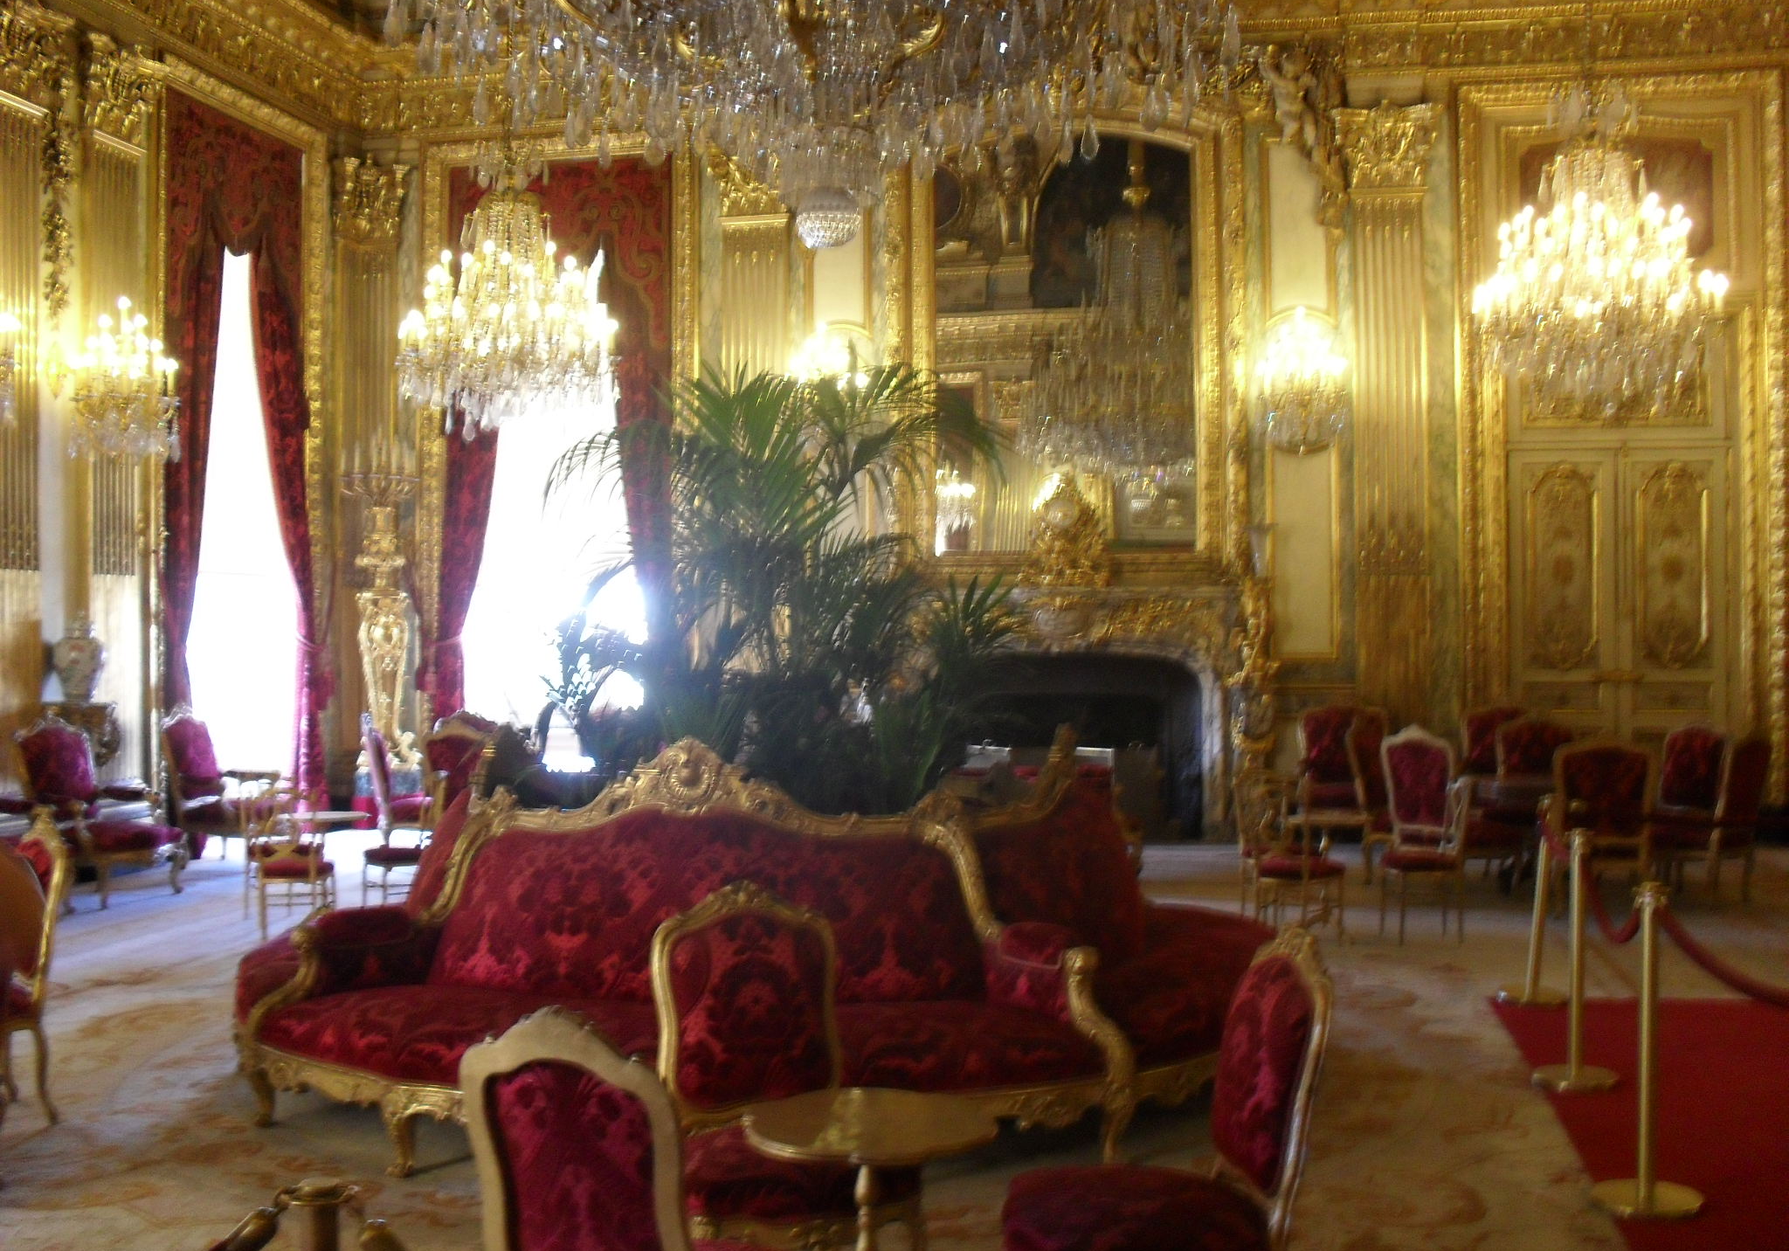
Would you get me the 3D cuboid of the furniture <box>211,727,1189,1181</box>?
[{"bbox_3d":[-0.757,1.052,5.970,3.000,1.310,1.240,-1,-1,11],"label":"furniture"}]

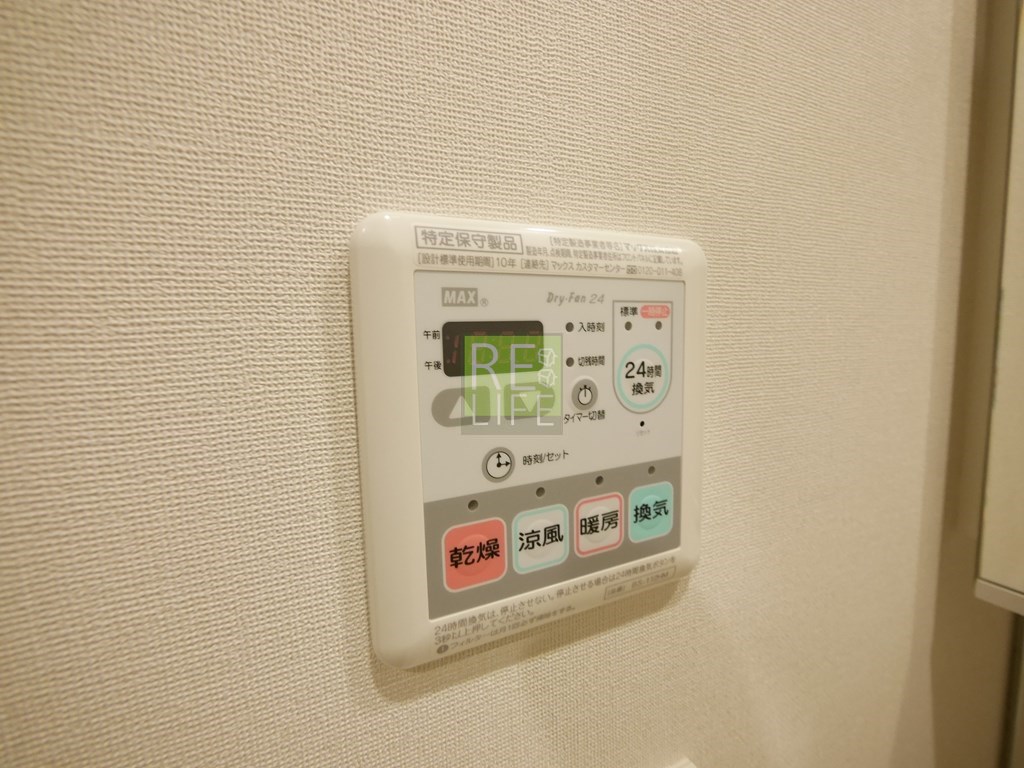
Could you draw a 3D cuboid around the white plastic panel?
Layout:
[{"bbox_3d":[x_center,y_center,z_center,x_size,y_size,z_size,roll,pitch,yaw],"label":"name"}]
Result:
[{"bbox_3d":[0.015,0.014,0.130,0.117,0.122,0.014,-4,7,-23],"label":"white plastic panel"}]

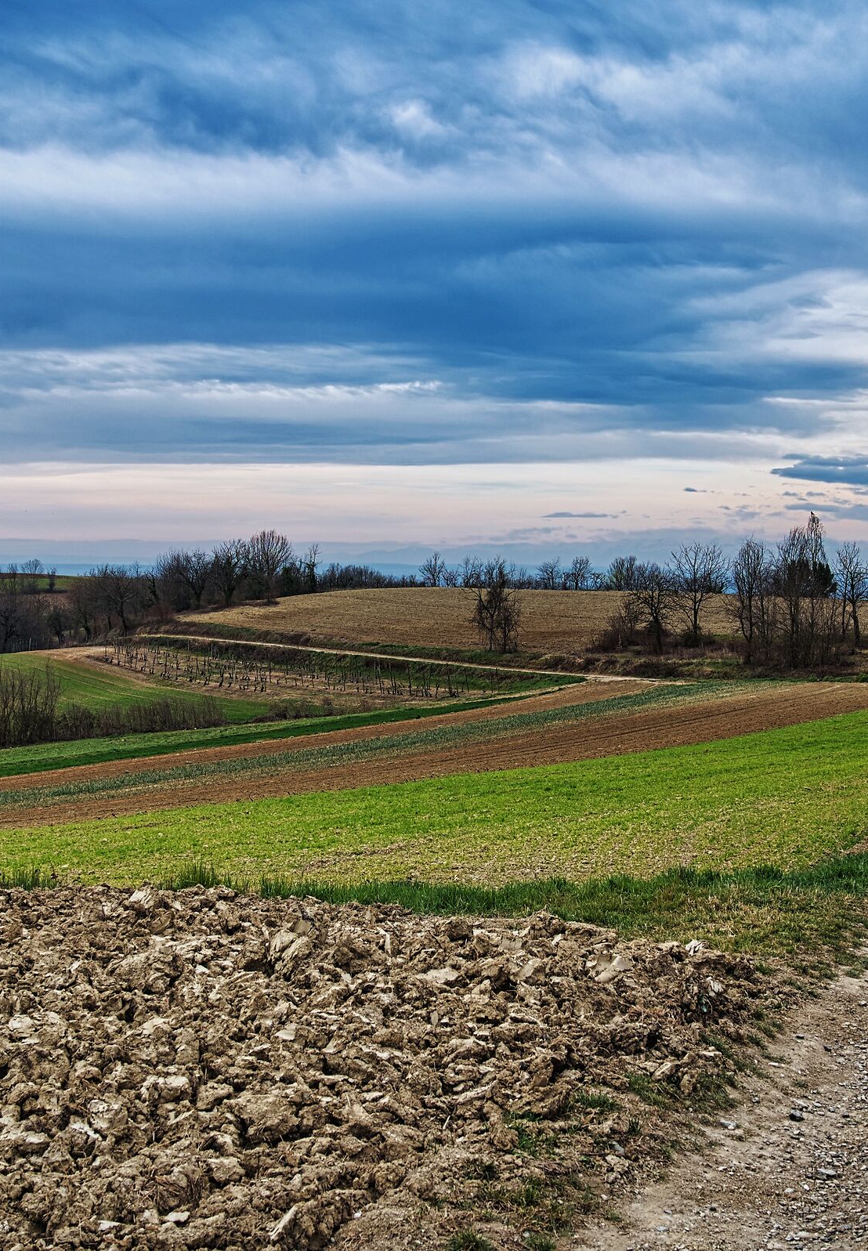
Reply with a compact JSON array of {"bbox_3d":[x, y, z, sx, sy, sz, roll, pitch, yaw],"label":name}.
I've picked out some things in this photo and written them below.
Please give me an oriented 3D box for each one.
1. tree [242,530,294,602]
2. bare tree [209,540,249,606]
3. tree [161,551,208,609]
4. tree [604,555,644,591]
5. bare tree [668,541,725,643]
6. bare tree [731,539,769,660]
[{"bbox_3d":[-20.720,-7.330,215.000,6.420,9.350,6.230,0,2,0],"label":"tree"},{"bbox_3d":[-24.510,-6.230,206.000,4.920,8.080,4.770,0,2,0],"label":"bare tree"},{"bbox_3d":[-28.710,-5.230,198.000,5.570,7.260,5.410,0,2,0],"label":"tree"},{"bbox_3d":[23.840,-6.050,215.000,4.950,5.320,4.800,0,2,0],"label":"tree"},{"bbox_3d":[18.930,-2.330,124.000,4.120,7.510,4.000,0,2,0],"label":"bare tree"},{"bbox_3d":[19.480,-1.540,106.000,2.350,7.500,2.280,0,2,0],"label":"bare tree"}]

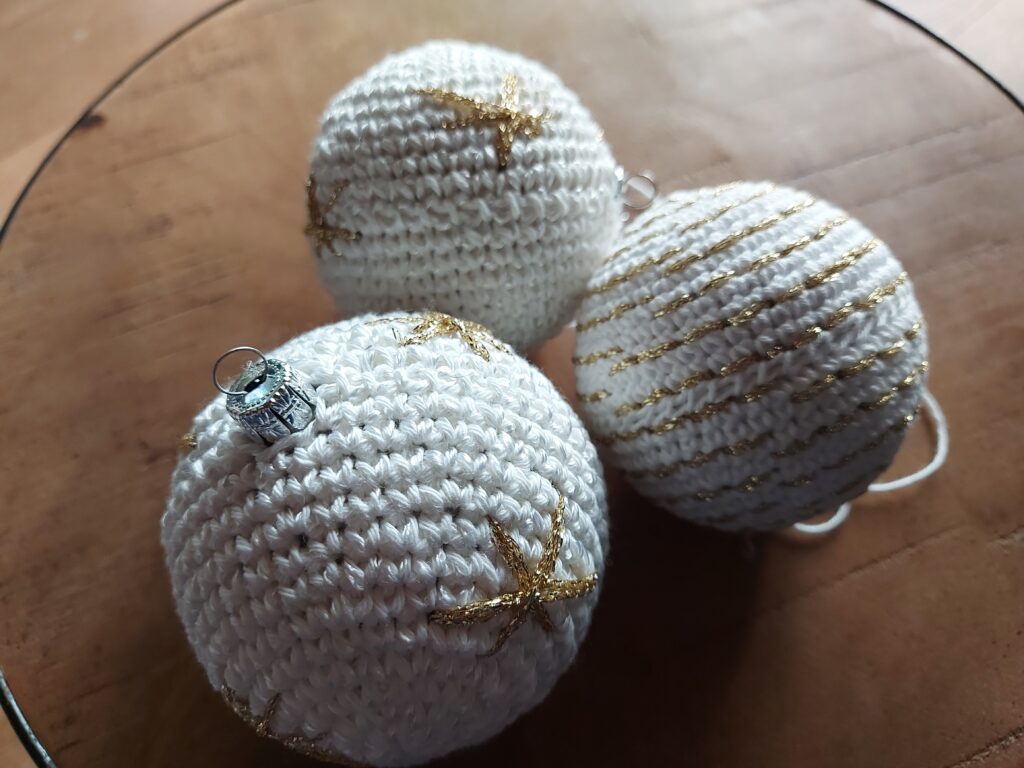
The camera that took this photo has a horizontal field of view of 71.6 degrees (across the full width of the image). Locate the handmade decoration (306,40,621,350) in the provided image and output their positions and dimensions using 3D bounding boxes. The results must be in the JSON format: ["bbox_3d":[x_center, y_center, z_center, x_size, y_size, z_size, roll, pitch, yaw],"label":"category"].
[{"bbox_3d":[-0.012,-0.040,0.168,0.073,0.073,0.073,4,61,0],"label":"handmade decoration"}]

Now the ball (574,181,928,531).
[{"bbox_3d":[0.049,-0.006,0.154,0.072,0.072,0.072,4,61,0],"label":"ball"}]

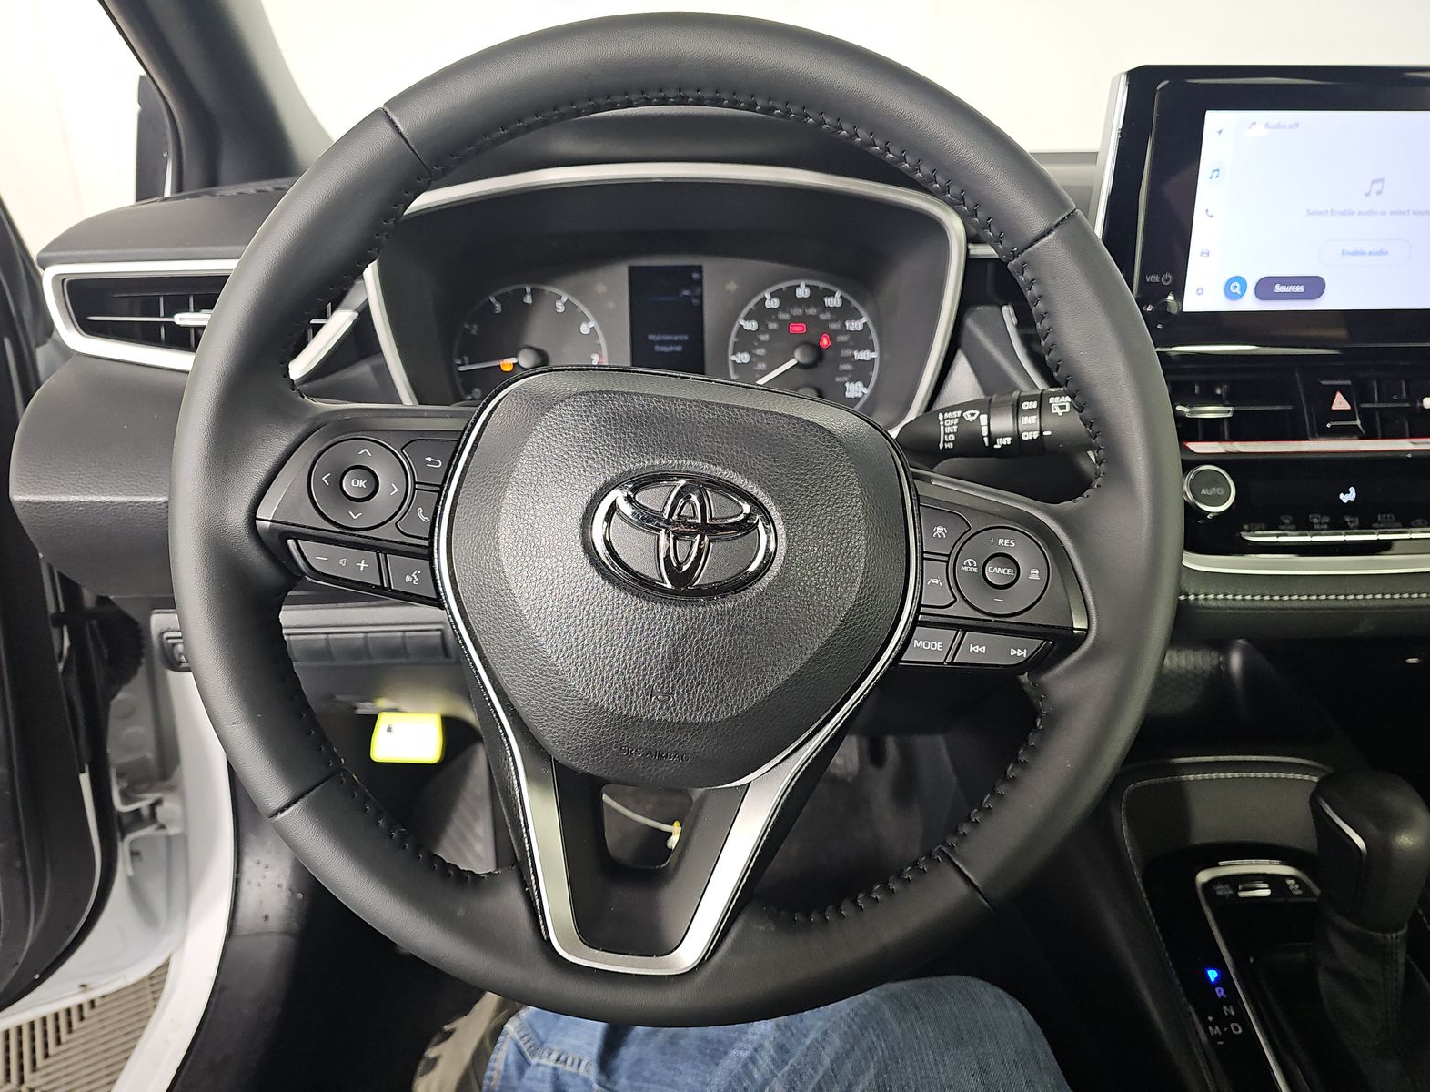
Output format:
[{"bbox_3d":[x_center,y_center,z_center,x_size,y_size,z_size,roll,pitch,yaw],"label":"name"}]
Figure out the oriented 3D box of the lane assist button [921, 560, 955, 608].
[{"bbox_3d":[0.085,0.015,0.370,0.016,0.018,0.007,7,1,-3],"label":"lane assist button"}]

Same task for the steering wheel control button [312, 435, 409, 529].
[{"bbox_3d":[-0.132,-0.023,0.358,0.035,0.034,0.009,8,0,0],"label":"steering wheel control button"}]

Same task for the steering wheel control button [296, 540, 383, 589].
[{"bbox_3d":[-0.140,0.007,0.361,0.032,0.013,0.008,9,0,0],"label":"steering wheel control button"}]

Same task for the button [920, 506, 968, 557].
[{"bbox_3d":[0.085,-0.006,0.357,0.018,0.018,0.007,8,0,0],"label":"button"}]

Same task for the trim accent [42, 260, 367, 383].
[{"bbox_3d":[-0.278,-0.122,0.532,0.170,0.064,0.040,-1,22,-2],"label":"trim accent"}]

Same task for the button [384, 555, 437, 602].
[{"bbox_3d":[-0.114,0.011,0.364,0.021,0.015,0.007,7,1,-3],"label":"button"}]

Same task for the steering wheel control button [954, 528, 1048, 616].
[{"bbox_3d":[0.108,0.009,0.368,0.036,0.034,0.008,7,1,-3],"label":"steering wheel control button"}]

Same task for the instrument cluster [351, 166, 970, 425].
[{"bbox_3d":[-0.027,-0.136,0.557,0.338,0.157,0.040,0,14,-2],"label":"instrument cluster"}]

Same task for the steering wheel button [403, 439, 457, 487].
[{"bbox_3d":[-0.106,-0.032,0.360,0.020,0.018,0.007,7,1,-3],"label":"steering wheel button"}]

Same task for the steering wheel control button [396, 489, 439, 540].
[{"bbox_3d":[-0.110,-0.011,0.357,0.015,0.018,0.007,8,0,0],"label":"steering wheel control button"}]

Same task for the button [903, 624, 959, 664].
[{"bbox_3d":[0.080,0.037,0.361,0.019,0.013,0.007,6,0,0],"label":"button"}]

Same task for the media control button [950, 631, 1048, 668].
[{"bbox_3d":[0.109,0.041,0.375,0.034,0.014,0.007,7,1,-3],"label":"media control button"}]

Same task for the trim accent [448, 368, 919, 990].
[{"bbox_3d":[-0.018,0.048,0.358,0.184,0.212,0.036,7,1,-3],"label":"trim accent"}]

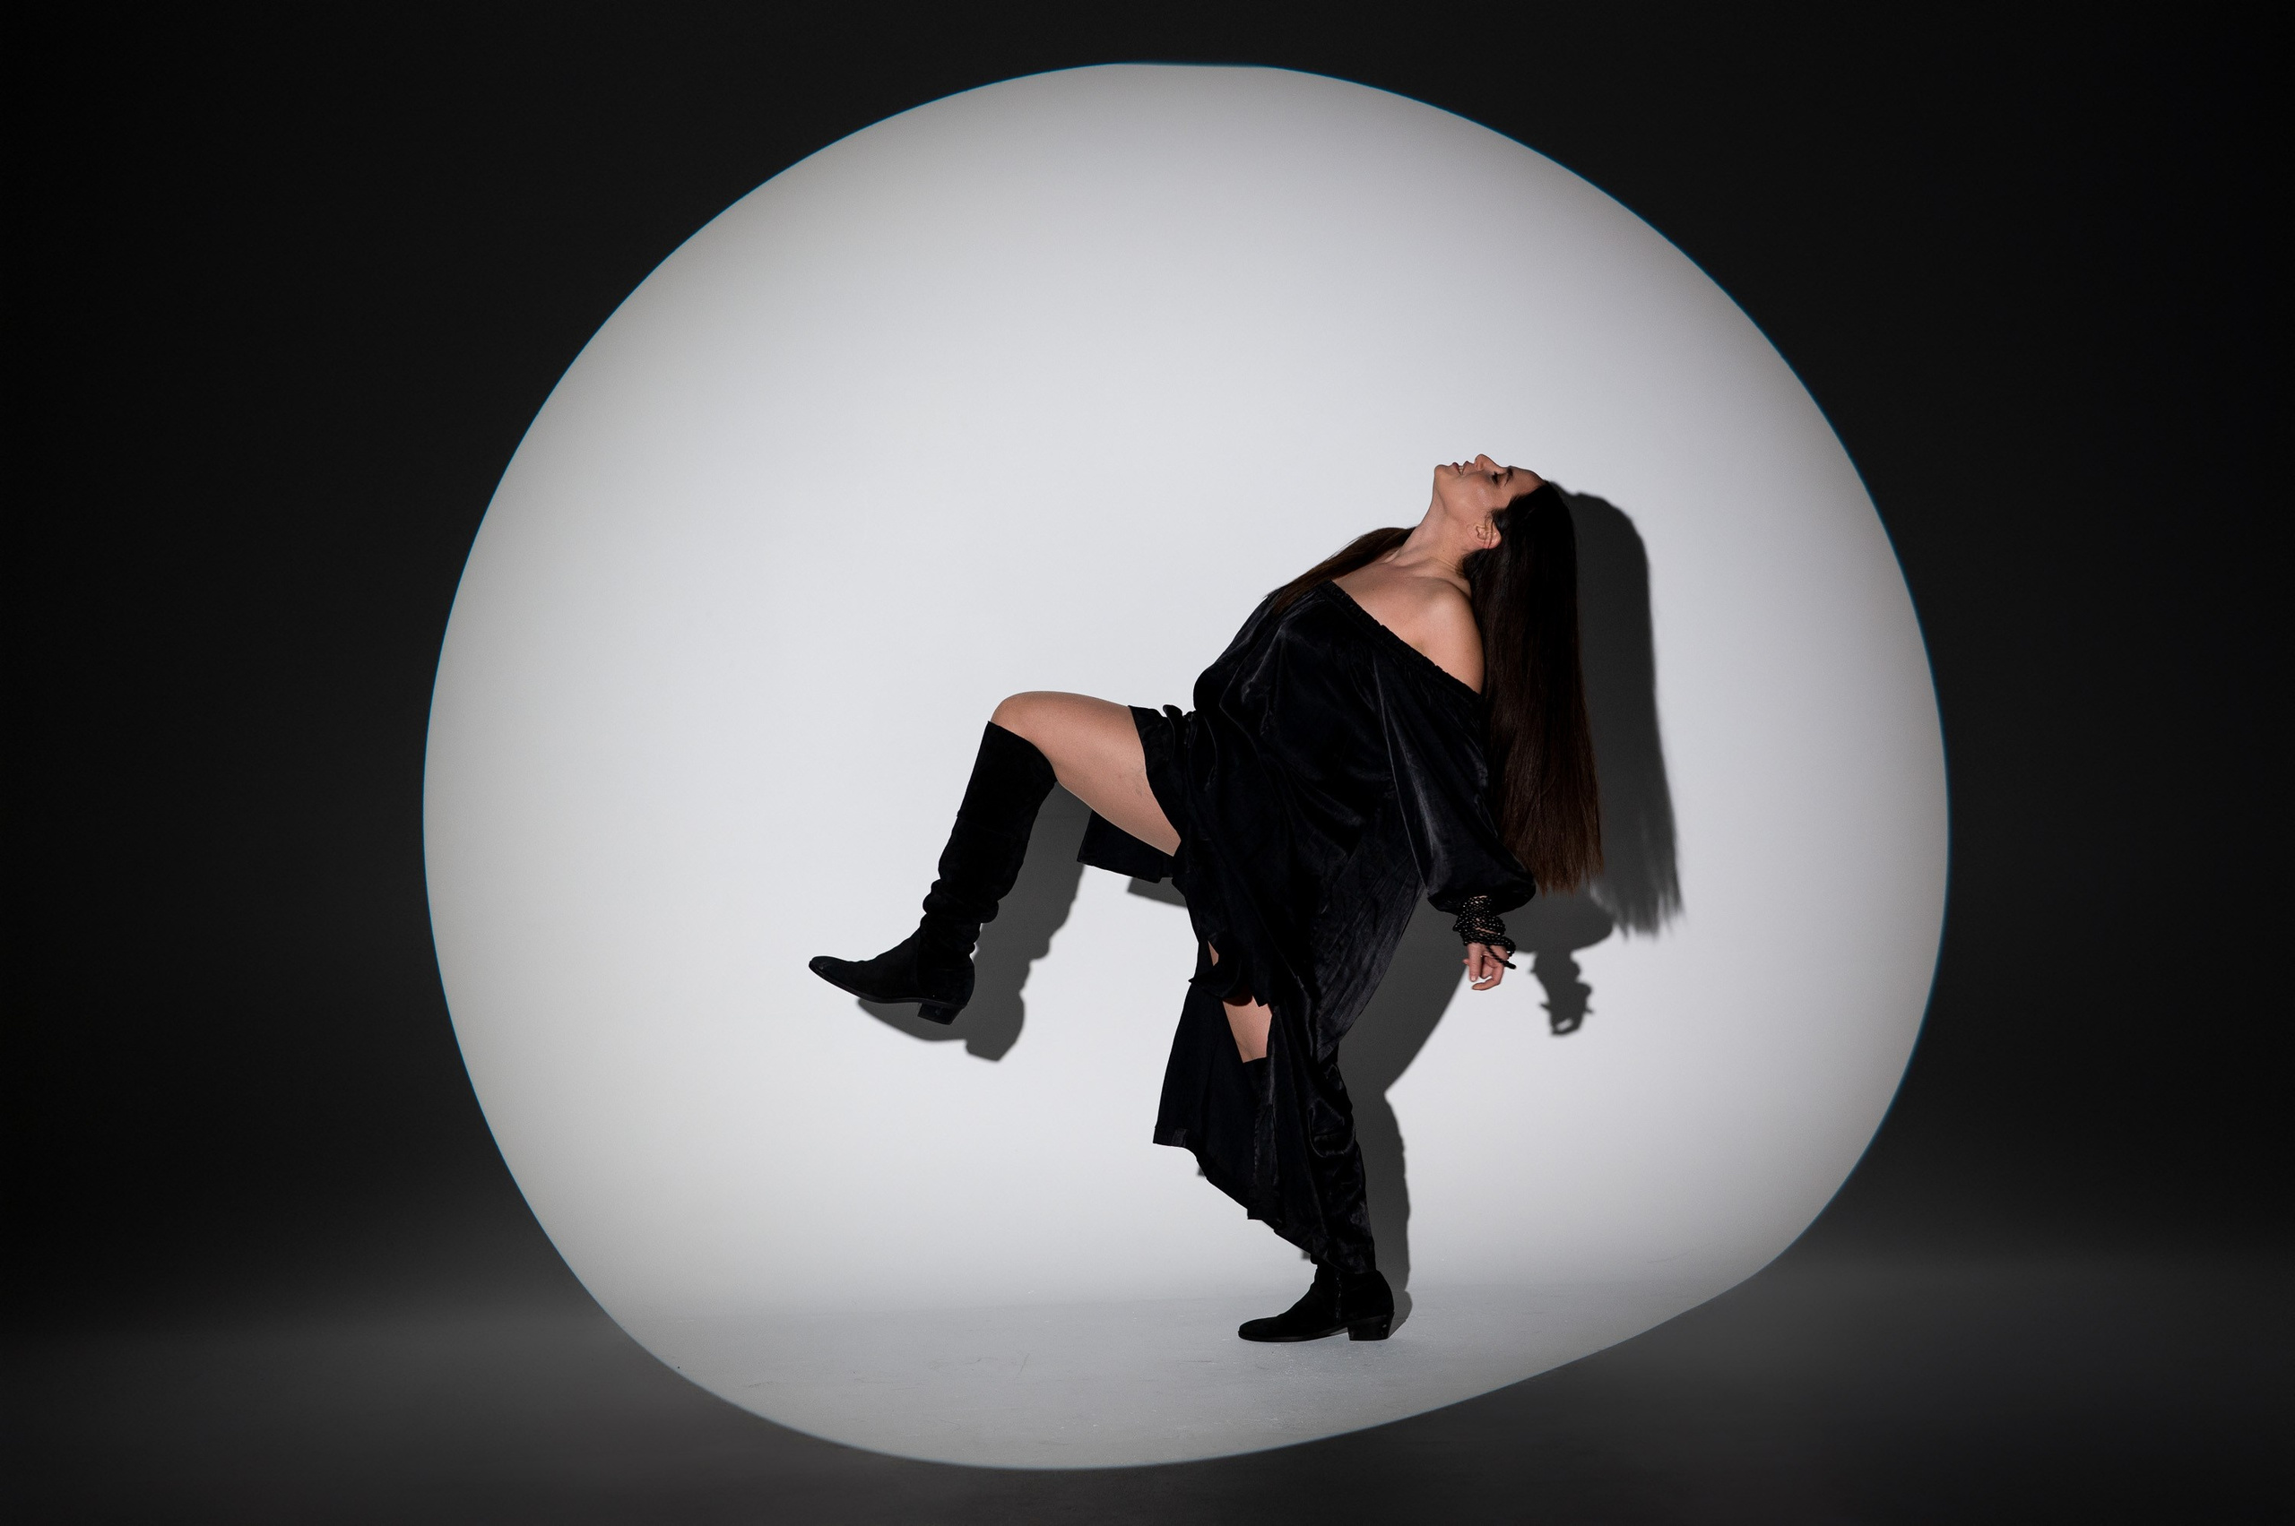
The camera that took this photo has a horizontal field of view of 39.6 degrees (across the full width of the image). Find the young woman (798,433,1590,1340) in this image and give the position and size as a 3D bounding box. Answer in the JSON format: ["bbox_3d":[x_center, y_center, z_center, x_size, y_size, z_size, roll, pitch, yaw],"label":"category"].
[{"bbox_3d":[0.100,0.228,5.350,1.270,1.470,0.550,0,1,-13],"label":"young woman"}]

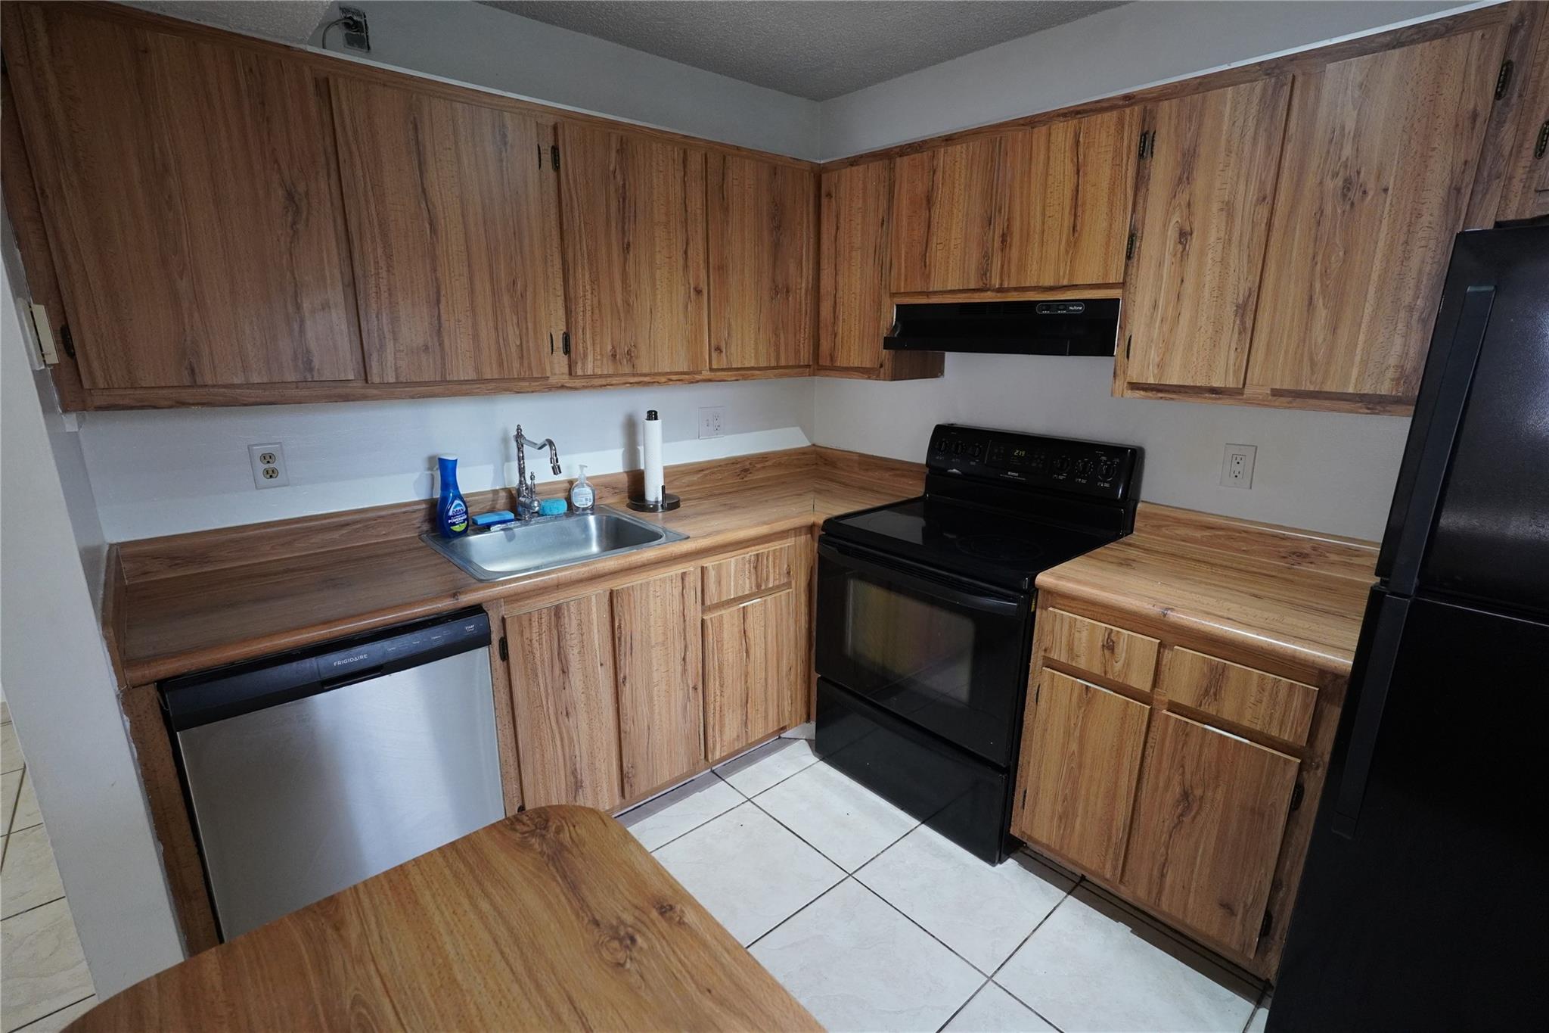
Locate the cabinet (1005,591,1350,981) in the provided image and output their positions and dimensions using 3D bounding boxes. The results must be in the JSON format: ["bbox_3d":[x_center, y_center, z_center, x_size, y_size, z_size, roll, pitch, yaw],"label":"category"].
[{"bbox_3d":[1.156,0.595,1.917,0.606,0.815,0.671,-12,19,-40],"label":"cabinet"}]

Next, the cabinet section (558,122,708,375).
[{"bbox_3d":[-0.526,-0.830,2.268,0.513,0.700,0.322,-12,19,-40],"label":"cabinet section"}]

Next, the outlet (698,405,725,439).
[{"bbox_3d":[-0.253,-0.384,2.839,0.130,0.127,0.009,-12,19,-40],"label":"outlet"}]

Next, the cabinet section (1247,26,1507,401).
[{"bbox_3d":[1.364,-0.629,1.568,0.322,0.700,0.328,-12,19,-40],"label":"cabinet section"}]

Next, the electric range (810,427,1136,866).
[{"bbox_3d":[0.635,0.336,2.340,0.690,1.165,0.755,-12,19,-40],"label":"electric range"}]

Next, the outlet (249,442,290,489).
[{"bbox_3d":[-1.370,-0.136,1.869,0.074,0.121,0.009,-12,19,-40],"label":"outlet"}]

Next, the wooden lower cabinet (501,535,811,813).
[{"bbox_3d":[-0.481,0.449,2.437,1.155,0.815,0.602,-12,19,-40],"label":"wooden lower cabinet"}]

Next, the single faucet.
[{"bbox_3d":[-0.765,-0.134,2.236,0.195,0.322,0.063,8,16,27],"label":"single faucet"}]

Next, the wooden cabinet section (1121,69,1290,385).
[{"bbox_3d":[1.157,-0.691,1.796,0.322,0.700,0.300,-12,19,-40],"label":"wooden cabinet section"}]

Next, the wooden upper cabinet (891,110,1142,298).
[{"bbox_3d":[0.783,-0.933,2.167,0.339,0.453,0.786,-12,19,-40],"label":"wooden upper cabinet"}]

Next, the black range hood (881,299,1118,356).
[{"bbox_3d":[0.772,-0.602,2.201,0.419,0.151,0.758,-12,19,-40],"label":"black range hood"}]

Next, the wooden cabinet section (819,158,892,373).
[{"bbox_3d":[0.403,-0.915,2.621,0.322,0.700,0.355,-12,19,-40],"label":"wooden cabinet section"}]

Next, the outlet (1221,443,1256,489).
[{"bbox_3d":[1.336,-0.143,1.985,0.009,0.123,0.077,-12,19,-40],"label":"outlet"}]

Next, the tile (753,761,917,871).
[{"bbox_3d":[0.235,0.951,2.284,0.448,0.012,0.448,-12,19,-40],"label":"tile"}]

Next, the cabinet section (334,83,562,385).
[{"bbox_3d":[-0.928,-0.743,1.924,0.520,0.700,0.322,-12,19,-40],"label":"cabinet section"}]

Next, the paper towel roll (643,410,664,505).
[{"bbox_3d":[-0.440,-0.213,2.467,0.070,0.315,0.070,0,15,0],"label":"paper towel roll"}]

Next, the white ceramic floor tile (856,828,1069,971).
[{"bbox_3d":[0.534,1.037,1.961,0.448,0.012,0.448,-12,19,-40],"label":"white ceramic floor tile"}]

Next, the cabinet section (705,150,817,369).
[{"bbox_3d":[-0.144,-0.912,2.594,0.500,0.700,0.322,-12,19,-40],"label":"cabinet section"}]

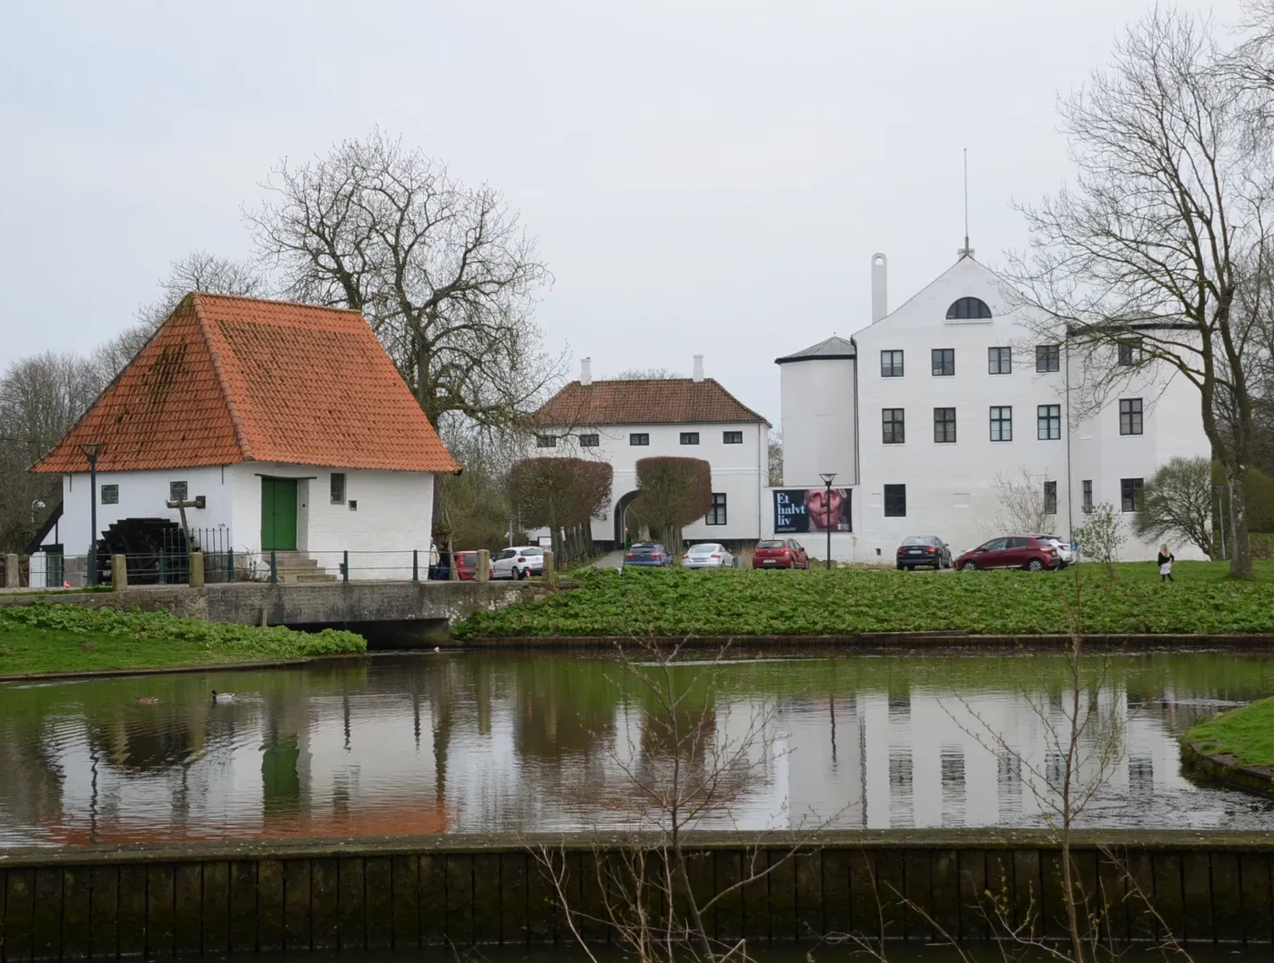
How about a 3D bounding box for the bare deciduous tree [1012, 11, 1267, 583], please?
[{"bbox_3d":[16.977,-6.347,90.000,8.700,19.300,8.600,-1,-1,11],"label":"bare deciduous tree"}]

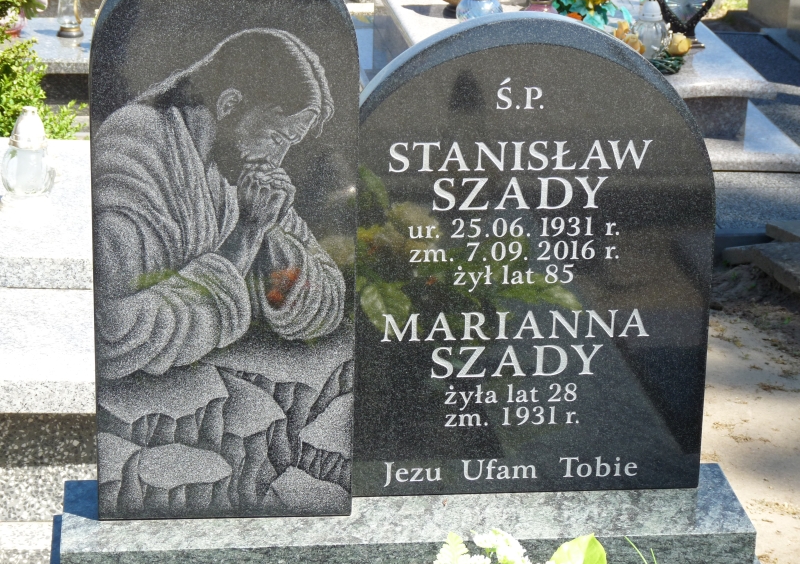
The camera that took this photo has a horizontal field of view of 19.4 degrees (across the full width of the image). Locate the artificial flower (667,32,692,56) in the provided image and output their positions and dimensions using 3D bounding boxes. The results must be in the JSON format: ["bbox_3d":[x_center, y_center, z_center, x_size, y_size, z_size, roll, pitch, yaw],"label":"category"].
[{"bbox_3d":[0.689,-0.585,5.740,0.058,0.052,0.056,-1,18,-6],"label":"artificial flower"}]

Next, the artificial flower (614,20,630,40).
[{"bbox_3d":[0.555,-0.622,5.820,0.045,0.054,0.047,-1,18,-6],"label":"artificial flower"}]

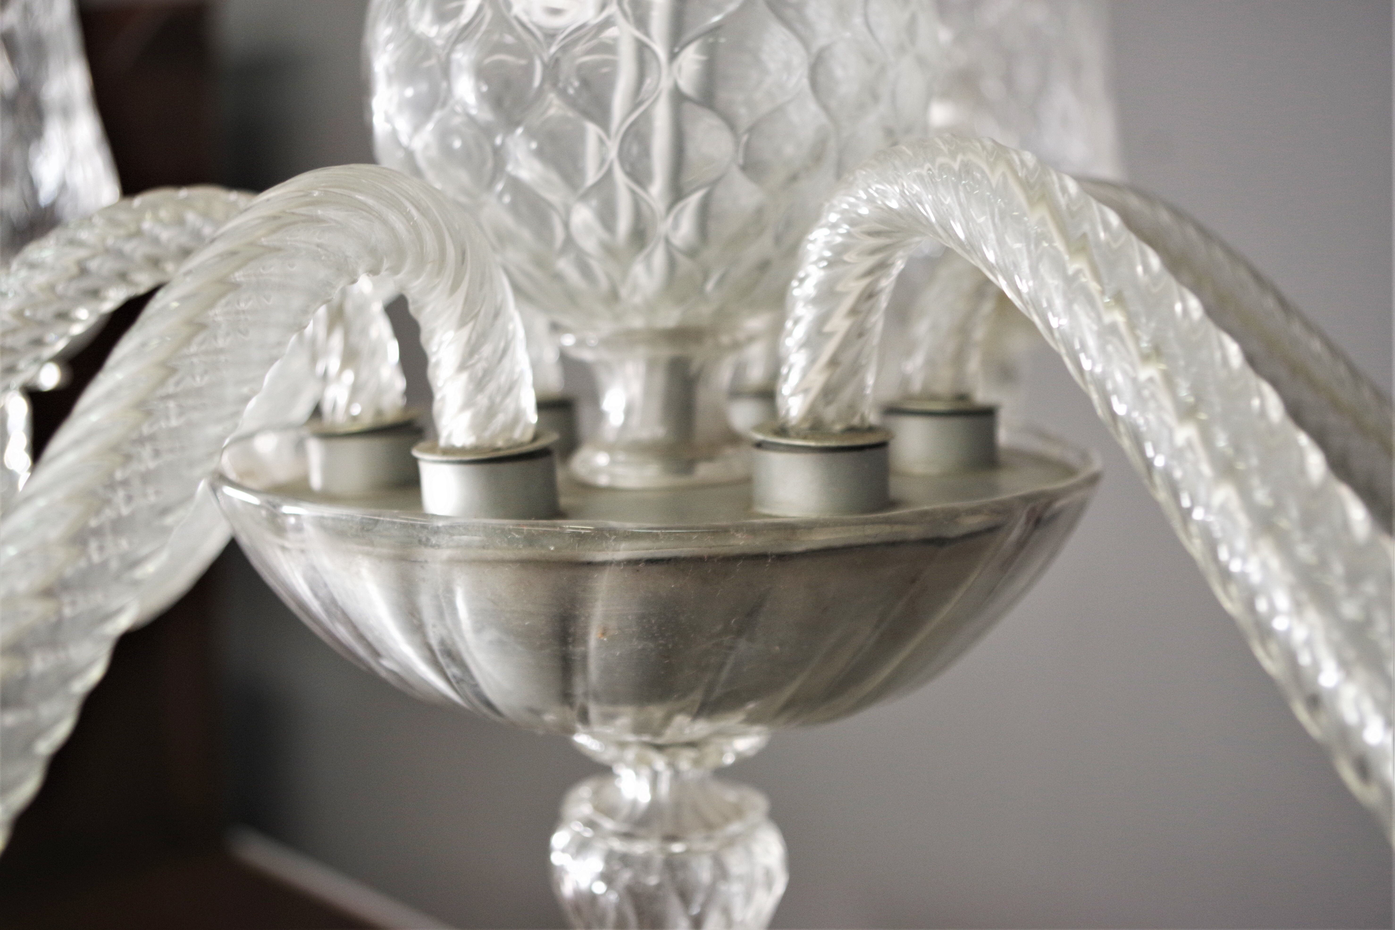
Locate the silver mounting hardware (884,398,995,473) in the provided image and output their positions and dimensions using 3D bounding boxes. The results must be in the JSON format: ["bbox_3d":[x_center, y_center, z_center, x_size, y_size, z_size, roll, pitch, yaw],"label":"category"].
[{"bbox_3d":[0.081,-0.010,0.594,0.040,0.021,0.040,0,7,0],"label":"silver mounting hardware"}]

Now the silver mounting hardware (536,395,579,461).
[{"bbox_3d":[-0.065,-0.015,0.672,0.040,0.021,0.040,-3,7,0],"label":"silver mounting hardware"}]

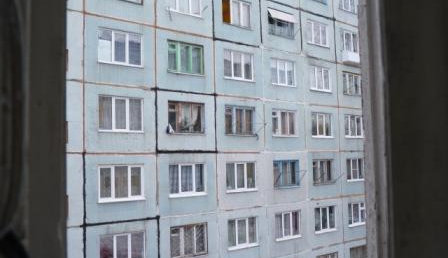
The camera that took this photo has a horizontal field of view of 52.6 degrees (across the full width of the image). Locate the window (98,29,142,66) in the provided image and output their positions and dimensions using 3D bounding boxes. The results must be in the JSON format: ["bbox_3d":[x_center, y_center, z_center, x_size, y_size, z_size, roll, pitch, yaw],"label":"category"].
[{"bbox_3d":[-4.148,-3.229,18.283,2.000,1.380,0.140,2,-5,-40],"label":"window"}]

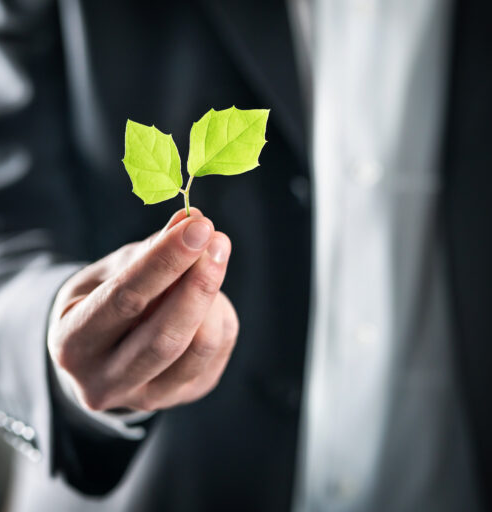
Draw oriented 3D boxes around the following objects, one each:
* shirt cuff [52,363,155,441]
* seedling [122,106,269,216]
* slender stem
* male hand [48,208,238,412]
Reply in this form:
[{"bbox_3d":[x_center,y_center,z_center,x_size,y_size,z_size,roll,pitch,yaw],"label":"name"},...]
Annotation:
[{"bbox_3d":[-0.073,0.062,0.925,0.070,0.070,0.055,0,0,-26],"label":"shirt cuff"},{"bbox_3d":[-0.023,-0.043,0.822,0.066,0.051,0.022,0,0,-3],"label":"seedling"},{"bbox_3d":[-0.026,-0.027,0.824,0.005,0.020,0.004,0,0,0],"label":"slender stem"},{"bbox_3d":[-0.052,0.026,0.858,0.083,0.098,0.115,0,0,-26],"label":"male hand"}]

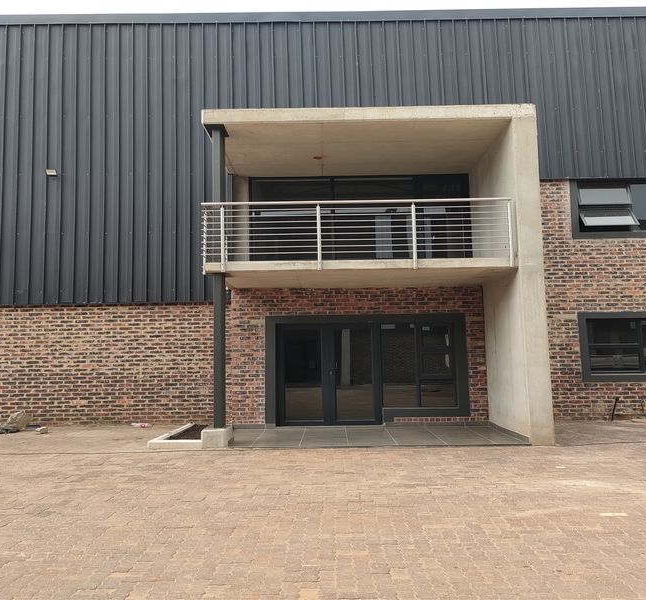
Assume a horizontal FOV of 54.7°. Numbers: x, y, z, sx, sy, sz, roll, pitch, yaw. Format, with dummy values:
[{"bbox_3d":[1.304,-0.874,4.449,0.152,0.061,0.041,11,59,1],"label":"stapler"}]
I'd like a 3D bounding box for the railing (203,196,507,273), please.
[{"bbox_3d":[0.582,-0.933,11.685,5.240,1.200,2.660,-1,-6,1],"label":"railing"}]

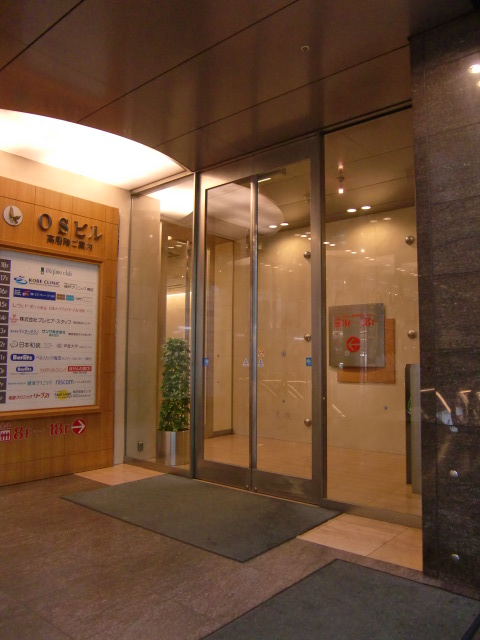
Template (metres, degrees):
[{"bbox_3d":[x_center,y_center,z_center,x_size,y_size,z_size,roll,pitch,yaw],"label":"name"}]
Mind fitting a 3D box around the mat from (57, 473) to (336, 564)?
[{"bbox_3d":[-0.424,1.776,4.964,2.396,0.012,1.411,-3,-5,41],"label":"mat"}]

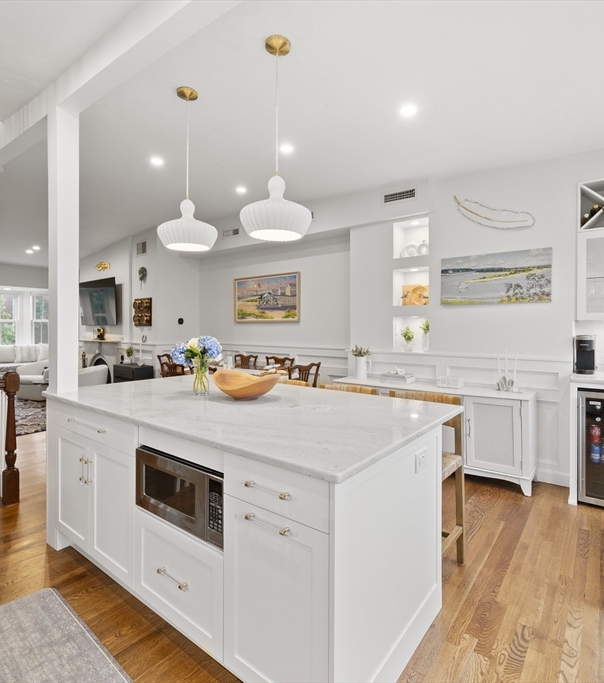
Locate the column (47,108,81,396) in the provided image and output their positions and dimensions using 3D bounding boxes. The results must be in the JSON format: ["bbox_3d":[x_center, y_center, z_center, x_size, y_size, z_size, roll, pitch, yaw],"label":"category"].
[{"bbox_3d":[-1.482,-0.549,2.304,0.135,1.740,0.130,1,2,37],"label":"column"}]

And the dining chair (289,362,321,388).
[{"bbox_3d":[-0.182,0.690,3.602,0.540,0.940,0.510,1,2,36],"label":"dining chair"}]

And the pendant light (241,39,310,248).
[{"bbox_3d":[-0.126,-0.994,1.820,0.353,0.960,0.353,0,1,0],"label":"pendant light"}]

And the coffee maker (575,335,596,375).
[{"bbox_3d":[2.336,0.103,3.045,0.118,0.310,0.280,1,2,37],"label":"coffee maker"}]

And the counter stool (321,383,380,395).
[{"bbox_3d":[0.172,0.755,2.272,0.445,0.945,0.490,1,2,36],"label":"counter stool"}]

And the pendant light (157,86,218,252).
[{"bbox_3d":[-0.694,-1.036,2.236,0.368,0.960,0.368,1,2,37],"label":"pendant light"}]

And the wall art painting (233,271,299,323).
[{"bbox_3d":[-0.529,-0.617,5.391,1.270,0.690,0.040,1,2,36],"label":"wall art painting"}]

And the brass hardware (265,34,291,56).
[{"bbox_3d":[-0.121,-1.458,1.820,0.128,0.035,0.128,0,1,0],"label":"brass hardware"}]

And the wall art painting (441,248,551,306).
[{"bbox_3d":[1.720,-0.562,3.337,0.905,0.457,0.035,1,2,37],"label":"wall art painting"}]

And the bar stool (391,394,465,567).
[{"bbox_3d":[0.598,0.780,2.028,0.430,0.940,0.460,1,2,37],"label":"bar stool"}]

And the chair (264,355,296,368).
[{"bbox_3d":[-0.419,0.662,4.159,0.500,0.940,0.540,1,2,36],"label":"chair"}]

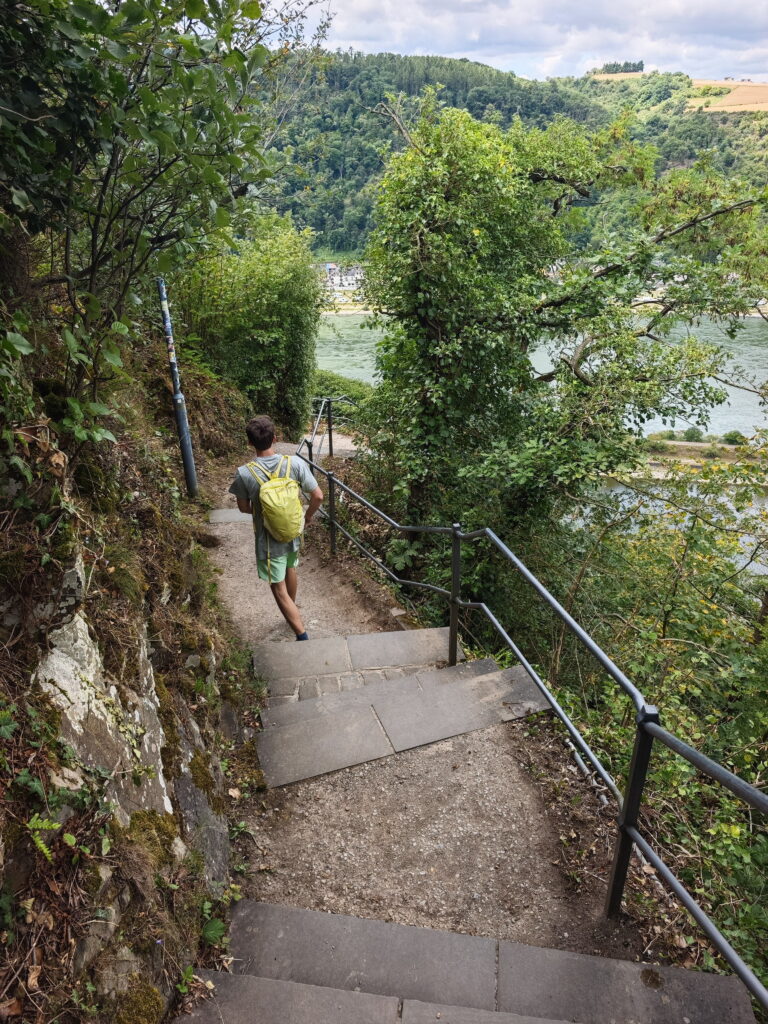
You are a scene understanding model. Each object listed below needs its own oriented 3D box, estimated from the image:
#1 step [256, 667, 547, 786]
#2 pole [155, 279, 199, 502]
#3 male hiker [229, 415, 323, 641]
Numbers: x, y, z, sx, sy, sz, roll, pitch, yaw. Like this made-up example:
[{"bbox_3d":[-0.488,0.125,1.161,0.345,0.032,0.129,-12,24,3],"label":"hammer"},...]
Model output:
[{"bbox_3d":[0.150,1.177,3.689,1.614,0.127,0.375,-10,26,-17],"label":"step"},{"bbox_3d":[-2.377,-1.345,7.849,0.125,2.600,0.125,-1,25,0],"label":"pole"},{"bbox_3d":[-0.732,0.198,4.679,0.568,1.725,0.608,-9,26,-15],"label":"male hiker"}]

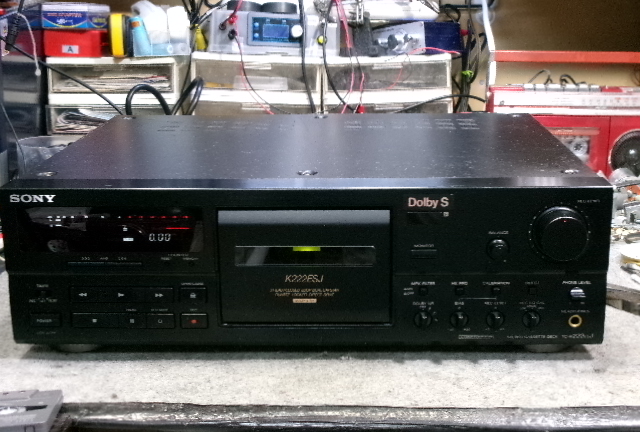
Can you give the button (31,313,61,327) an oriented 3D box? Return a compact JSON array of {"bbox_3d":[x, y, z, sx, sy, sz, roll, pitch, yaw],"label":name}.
[{"bbox_3d":[-0.201,0.075,0.718,0.021,0.010,0.006,0,14,2],"label":"button"}]

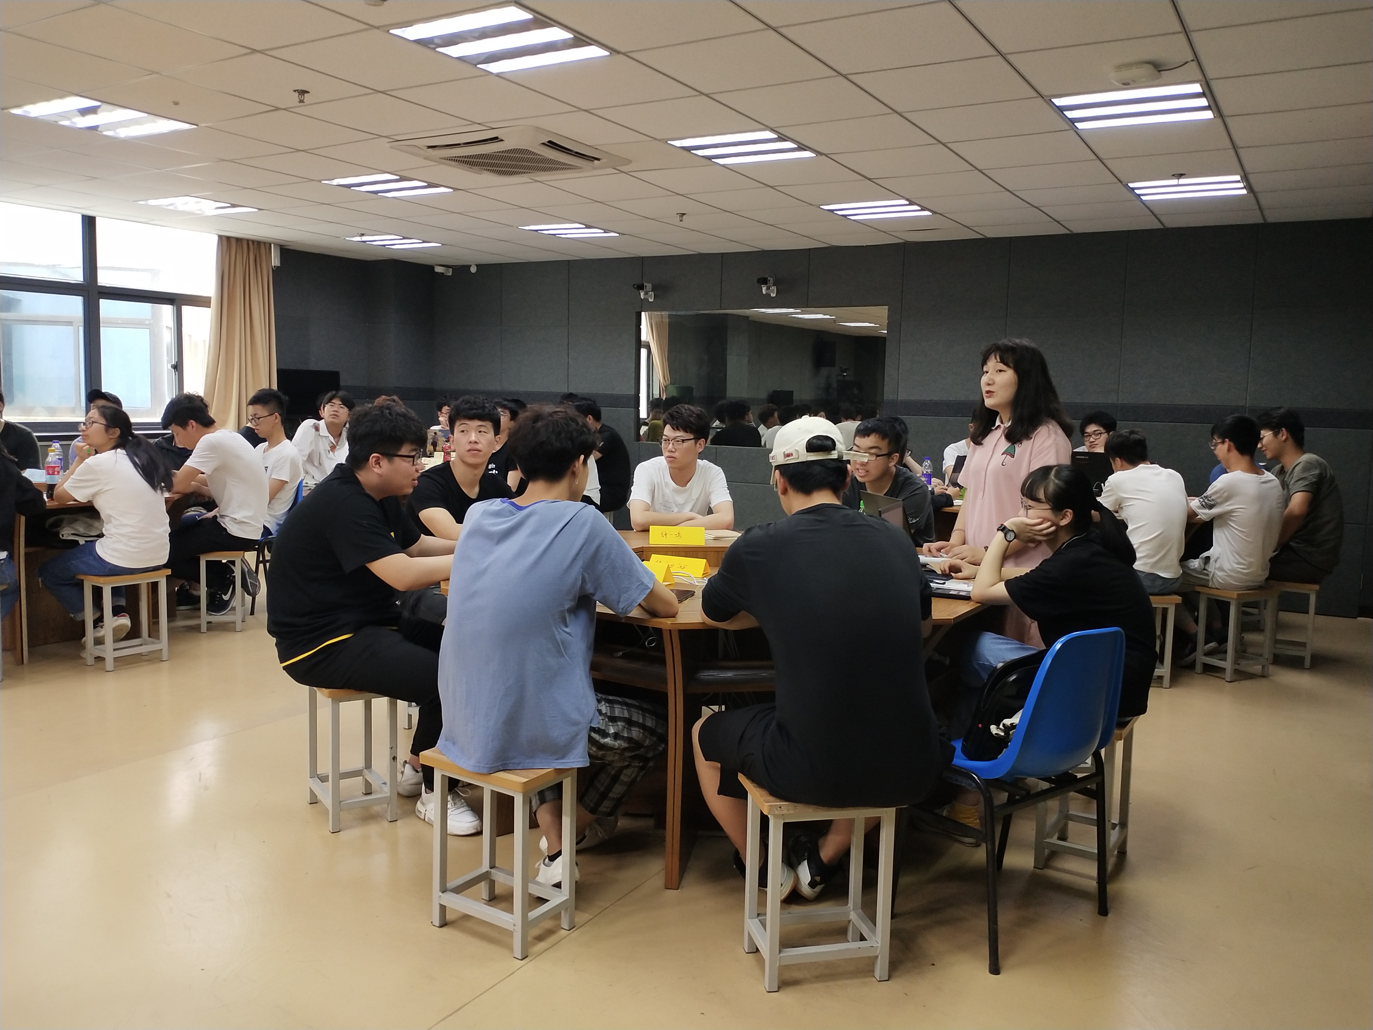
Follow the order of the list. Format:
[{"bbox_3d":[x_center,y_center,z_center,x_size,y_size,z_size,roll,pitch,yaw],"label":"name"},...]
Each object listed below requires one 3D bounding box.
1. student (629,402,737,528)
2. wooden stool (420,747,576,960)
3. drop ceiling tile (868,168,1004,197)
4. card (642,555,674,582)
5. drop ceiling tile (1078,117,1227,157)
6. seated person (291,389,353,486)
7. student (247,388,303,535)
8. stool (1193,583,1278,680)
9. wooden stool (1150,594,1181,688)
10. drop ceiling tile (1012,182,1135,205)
[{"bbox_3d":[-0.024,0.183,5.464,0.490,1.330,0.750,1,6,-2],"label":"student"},{"bbox_3d":[-0.462,0.826,3.095,0.340,0.445,0.234,5,7,34],"label":"wooden stool"},{"bbox_3d":[1.364,-1.763,6.547,0.600,0.020,0.600,4,6,27],"label":"drop ceiling tile"},{"bbox_3d":[-0.132,0.196,4.290,0.065,0.065,0.210,-4,7,-43],"label":"card"},{"bbox_3d":[2.032,-1.629,5.300,0.600,0.020,0.600,4,6,28],"label":"drop ceiling tile"},{"bbox_3d":[-2.050,-0.010,6.950,0.550,1.330,0.750,0,5,-12],"label":"seated person"},{"bbox_3d":[-2.400,-0.060,6.750,0.680,1.270,0.470,-2,6,-37],"label":"student"},{"bbox_3d":[2.807,0.601,6.289,0.340,0.445,0.235,-2,6,-29],"label":"stool"},{"bbox_3d":[2.285,0.625,6.240,0.360,0.450,0.250,1,5,-3],"label":"wooden stool"},{"bbox_3d":[2.205,-1.803,6.921,0.595,0.020,0.595,4,6,31],"label":"drop ceiling tile"}]

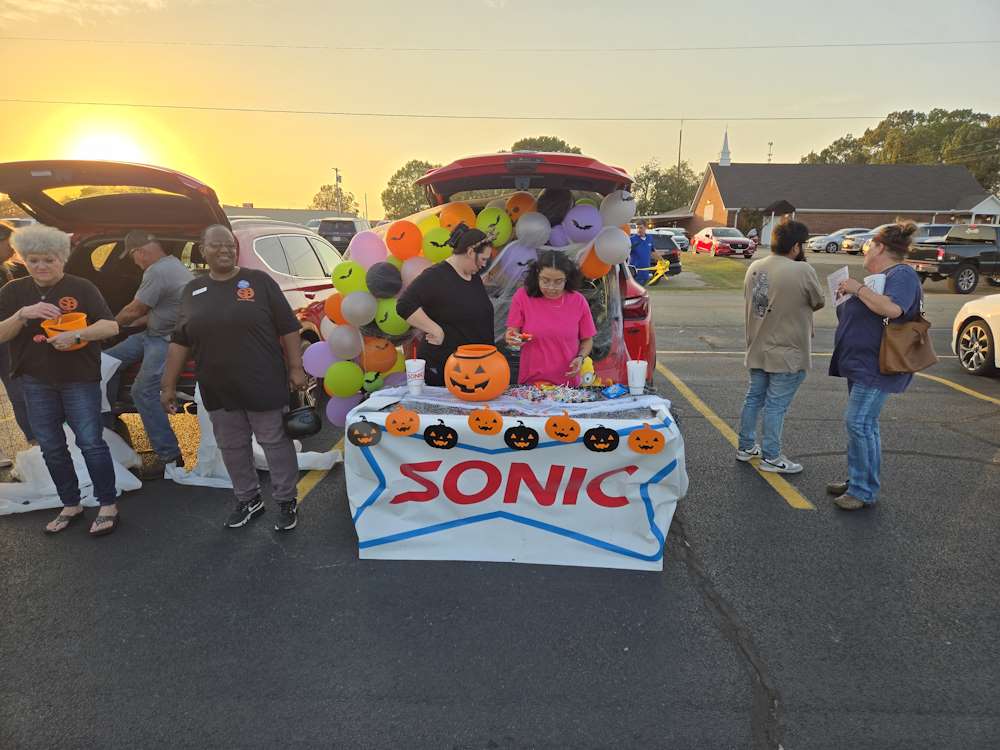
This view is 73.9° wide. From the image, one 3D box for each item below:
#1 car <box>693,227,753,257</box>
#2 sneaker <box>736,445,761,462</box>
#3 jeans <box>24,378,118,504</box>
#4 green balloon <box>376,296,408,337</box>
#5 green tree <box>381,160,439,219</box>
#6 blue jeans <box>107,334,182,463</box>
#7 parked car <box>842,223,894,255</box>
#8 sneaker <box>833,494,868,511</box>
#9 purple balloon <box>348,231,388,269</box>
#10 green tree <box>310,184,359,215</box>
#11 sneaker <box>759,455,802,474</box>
[{"bbox_3d":[11.228,-6.715,33.833,1.840,1.450,4.800,1,13,1],"label":"car"},{"bbox_3d":[1.856,0.558,4.787,0.290,0.120,0.110,-3,13,-17],"label":"sneaker"},{"bbox_3d":[-2.346,0.320,3.655,0.410,0.860,0.290,1,13,2],"label":"jeans"},{"bbox_3d":[-0.701,-0.380,4.350,0.245,0.260,0.245,0,13,0],"label":"green balloon"},{"bbox_3d":[-10.707,-21.816,82.238,8.500,9.800,8.500,0,13,0],"label":"green tree"},{"bbox_3d":[-2.364,0.127,4.356,0.520,0.870,0.420,0,13,-3],"label":"blue jeans"},{"bbox_3d":[22.041,-7.620,37.500,4.650,1.680,1.850,-1,13,-8],"label":"parked car"},{"bbox_3d":[2.084,0.756,3.895,0.265,0.105,0.100,2,12,8],"label":"sneaker"},{"bbox_3d":[-0.957,-0.903,4.800,0.270,0.280,0.270,1,13,0],"label":"purple balloon"},{"bbox_3d":[-30.231,-30.287,121.362,9.000,9.000,9.000,0,13,0],"label":"green tree"},{"bbox_3d":[1.913,0.617,4.532,0.298,0.115,0.110,1,12,5],"label":"sneaker"}]

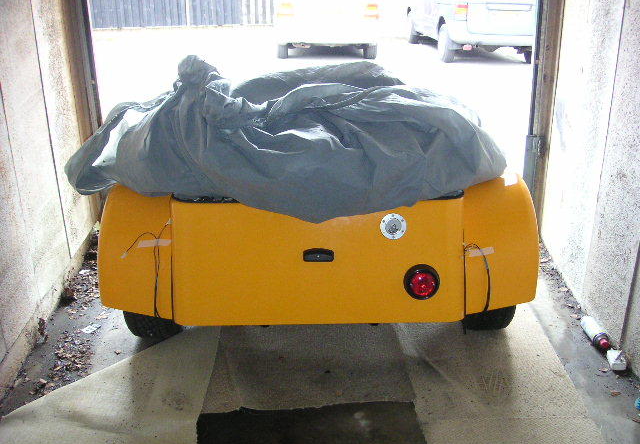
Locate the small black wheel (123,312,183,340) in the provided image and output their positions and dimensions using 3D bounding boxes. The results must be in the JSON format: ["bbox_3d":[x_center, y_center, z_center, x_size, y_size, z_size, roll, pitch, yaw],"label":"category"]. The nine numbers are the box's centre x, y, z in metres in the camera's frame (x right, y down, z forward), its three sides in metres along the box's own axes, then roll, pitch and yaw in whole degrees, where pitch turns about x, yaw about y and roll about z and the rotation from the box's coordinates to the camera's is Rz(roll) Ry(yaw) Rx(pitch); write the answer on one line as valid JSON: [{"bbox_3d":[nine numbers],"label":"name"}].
[{"bbox_3d":[-0.665,0.203,2.930,0.195,0.570,0.570,-1,21,0],"label":"small black wheel"}]

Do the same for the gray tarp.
[{"bbox_3d":[-0.126,-0.466,3.059,1.680,0.520,1.500,-1,21,0],"label":"gray tarp"}]

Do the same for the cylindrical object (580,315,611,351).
[{"bbox_3d":[1.145,0.456,2.913,0.066,0.066,0.200,-1,21,-1],"label":"cylindrical object"}]

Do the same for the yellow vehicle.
[{"bbox_3d":[-0.011,-0.440,3.993,1.600,0.980,3.200,-1,21,0],"label":"yellow vehicle"}]

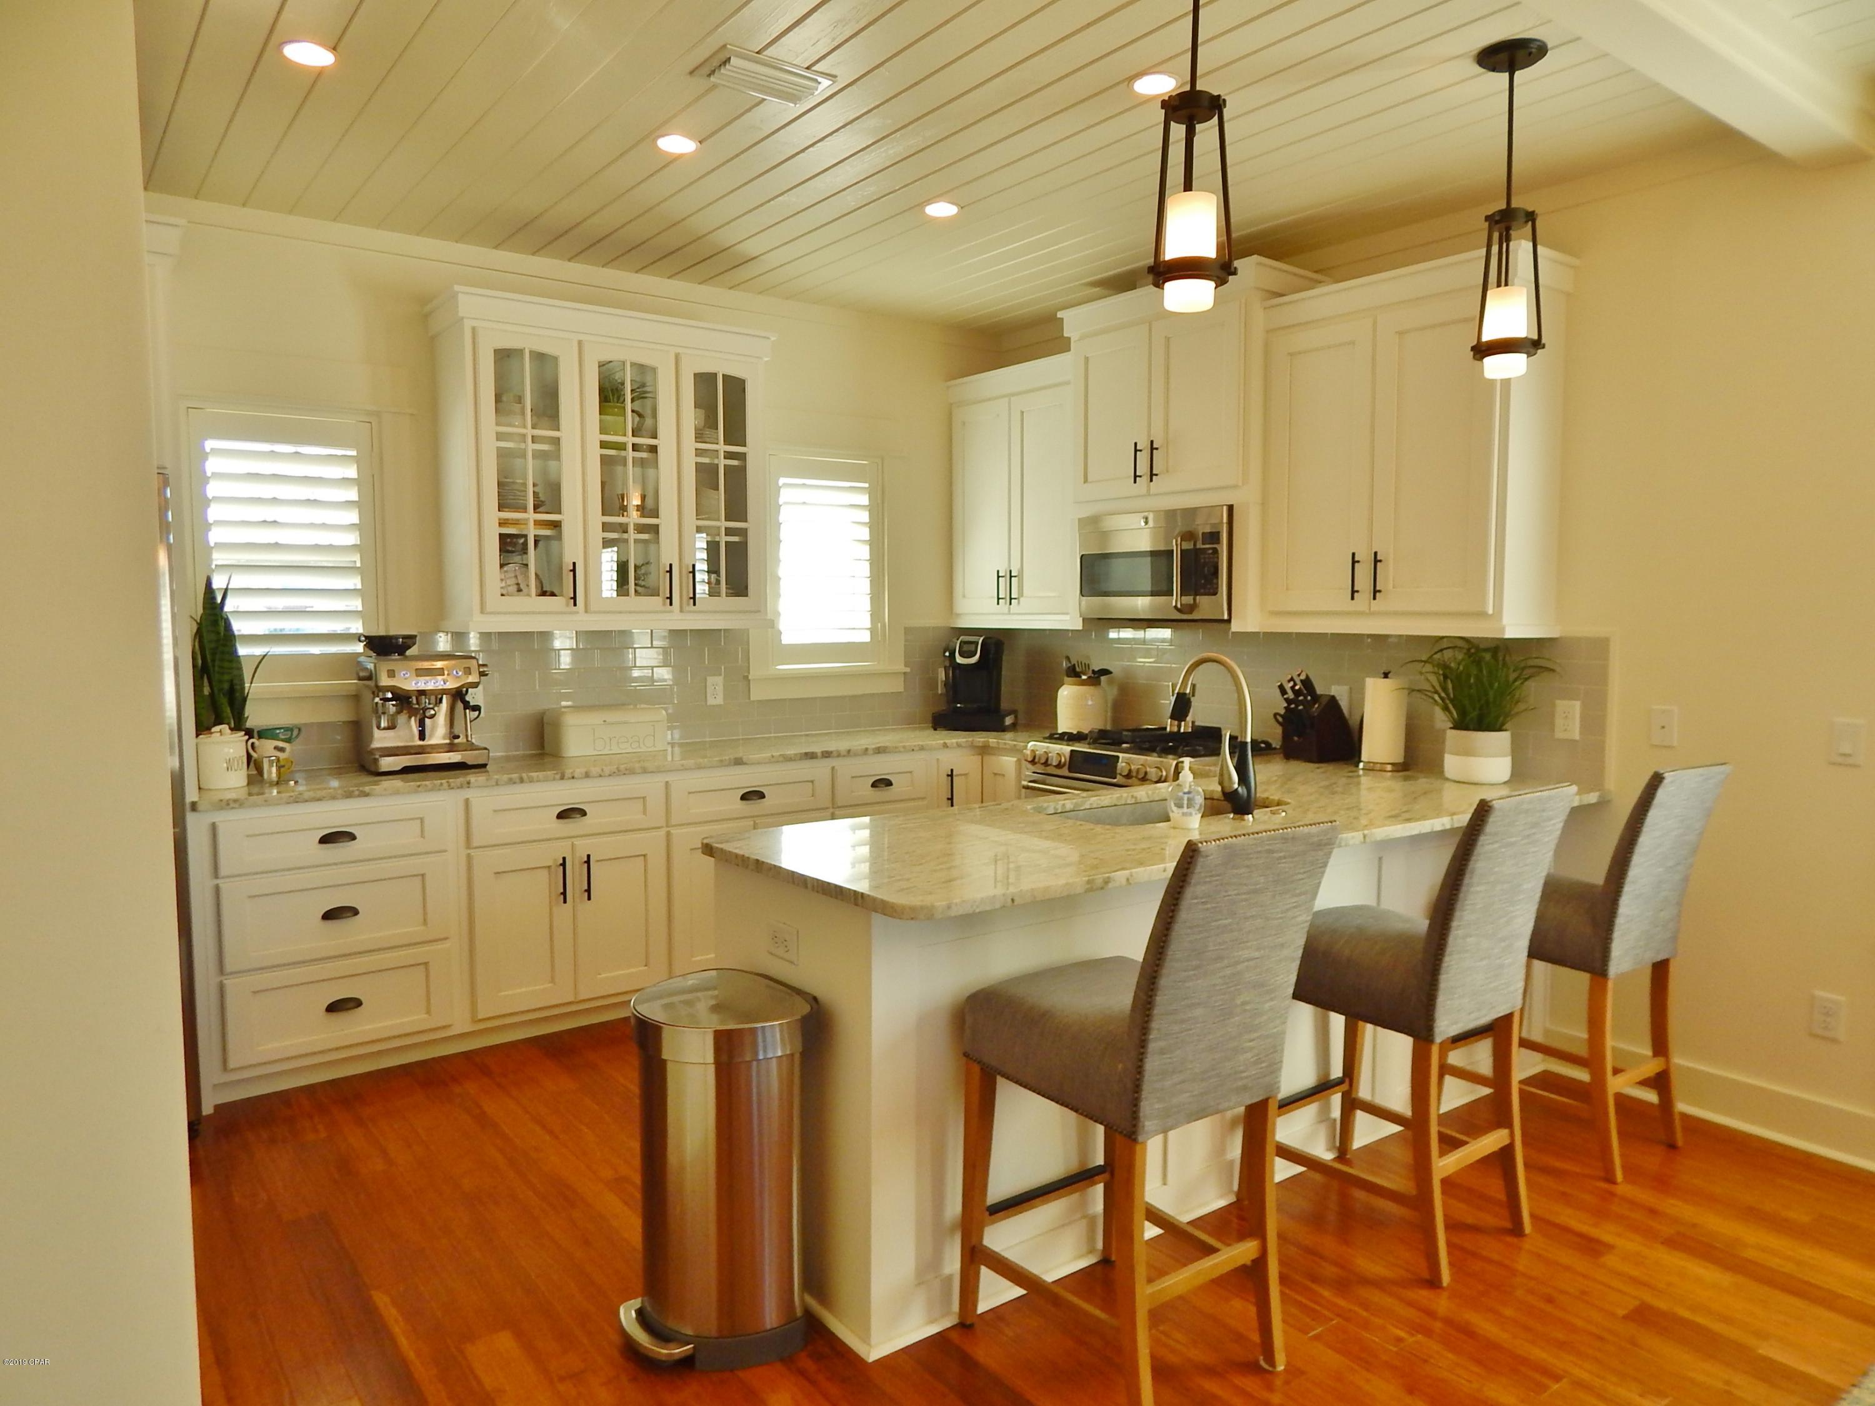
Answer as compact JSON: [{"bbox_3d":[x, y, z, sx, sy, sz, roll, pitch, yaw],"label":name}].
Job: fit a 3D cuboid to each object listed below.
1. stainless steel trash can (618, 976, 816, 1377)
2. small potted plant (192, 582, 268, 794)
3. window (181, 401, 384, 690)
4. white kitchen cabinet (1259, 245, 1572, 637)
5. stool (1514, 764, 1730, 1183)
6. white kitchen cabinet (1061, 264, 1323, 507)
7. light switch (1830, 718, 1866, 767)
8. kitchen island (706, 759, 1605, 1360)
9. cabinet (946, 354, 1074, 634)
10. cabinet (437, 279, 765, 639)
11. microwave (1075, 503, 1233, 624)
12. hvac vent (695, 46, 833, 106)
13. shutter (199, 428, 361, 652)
[{"bbox_3d":[-0.446,0.925,2.392,0.346,0.665,0.387,-3,5,-36],"label":"stainless steel trash can"},{"bbox_3d":[-2.204,-0.065,3.704,0.200,0.645,0.200,-3,5,-36],"label":"small potted plant"},{"bbox_3d":[-2.199,-0.518,4.053,0.575,0.910,0.090,-3,5,-36],"label":"window"},{"bbox_3d":[1.527,-0.781,3.880,0.345,1.126,0.907,-3,5,-36],"label":"white kitchen cabinet"},{"bbox_3d":[1.705,0.662,3.201,0.390,1.050,0.600,-3,5,-36],"label":"stool"},{"bbox_3d":[0.963,-1.144,4.596,0.430,0.830,1.010,-3,5,-36],"label":"white kitchen cabinet"},{"bbox_3d":[2.369,0.103,3.100,0.010,0.118,0.076,-3,5,-36],"label":"light switch"},{"bbox_3d":[0.746,0.743,3.196,2.565,0.912,0.870,-3,5,-36],"label":"kitchen island"},{"bbox_3d":[0.462,-0.903,5.380,0.345,1.145,0.875,-3,5,-36],"label":"cabinet"},{"bbox_3d":[-1.218,-0.837,4.458,1.195,1.133,0.400,-3,5,-36],"label":"cabinet"},{"bbox_3d":[0.962,-0.522,4.618,0.420,0.412,0.762,-3,5,-36],"label":"microwave"},{"bbox_3d":[-0.436,-1.559,2.966,0.306,0.027,0.205,-3,5,-36],"label":"hvac vent"},{"bbox_3d":[-2.208,-0.520,4.046,0.472,0.725,0.060,-3,5,-36],"label":"shutter"}]

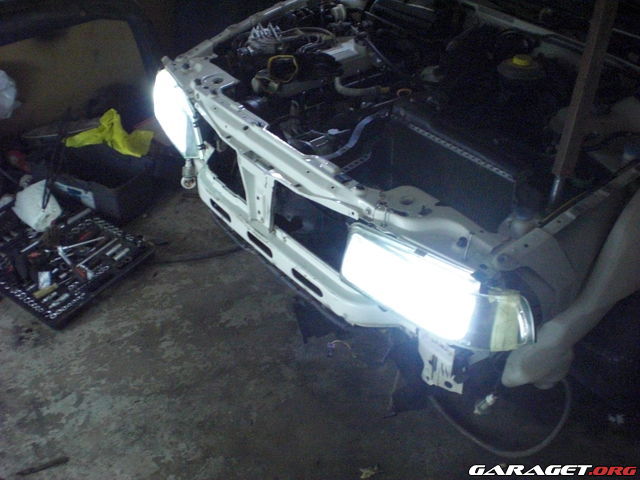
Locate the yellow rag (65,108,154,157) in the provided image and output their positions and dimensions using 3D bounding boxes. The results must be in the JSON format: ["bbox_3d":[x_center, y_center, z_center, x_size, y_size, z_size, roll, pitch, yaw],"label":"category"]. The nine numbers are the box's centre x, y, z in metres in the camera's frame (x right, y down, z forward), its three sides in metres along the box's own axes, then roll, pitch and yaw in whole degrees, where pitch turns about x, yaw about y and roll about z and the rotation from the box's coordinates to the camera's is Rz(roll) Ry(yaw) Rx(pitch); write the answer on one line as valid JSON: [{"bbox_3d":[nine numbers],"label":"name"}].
[{"bbox_3d":[-0.866,-0.438,2.891,0.330,0.130,0.180,8,37,7],"label":"yellow rag"}]

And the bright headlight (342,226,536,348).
[{"bbox_3d":[0.276,0.089,1.607,0.460,0.155,0.170,26,43,28],"label":"bright headlight"}]

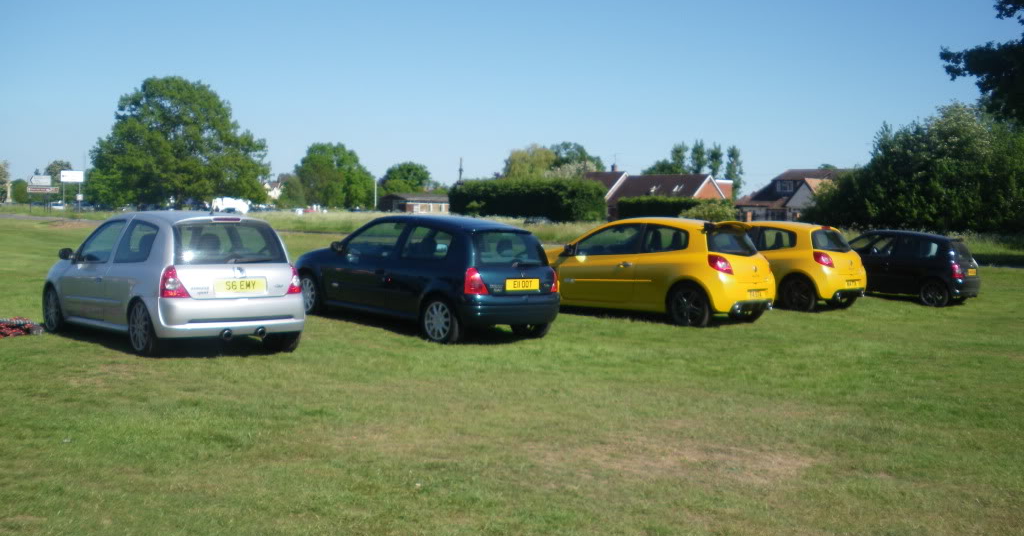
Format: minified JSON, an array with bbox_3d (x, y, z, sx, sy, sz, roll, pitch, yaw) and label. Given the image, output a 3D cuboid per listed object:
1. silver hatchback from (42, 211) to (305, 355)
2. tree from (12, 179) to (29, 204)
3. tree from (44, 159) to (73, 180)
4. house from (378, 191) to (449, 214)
[{"bbox_3d":[-3.790,0.075,11.560,1.680,1.420,3.800,-1,4,-41],"label":"silver hatchback"},{"bbox_3d":[-80.650,-11.863,174.738,2.900,5.600,2.900,2,3,0],"label":"tree"},{"bbox_3d":[-89.725,-16.749,210.260,6.210,9.310,6.210,1,3,0],"label":"tree"},{"bbox_3d":[-10.927,-6.547,121.841,9.500,3.800,6.500,0,3,-25],"label":"house"}]

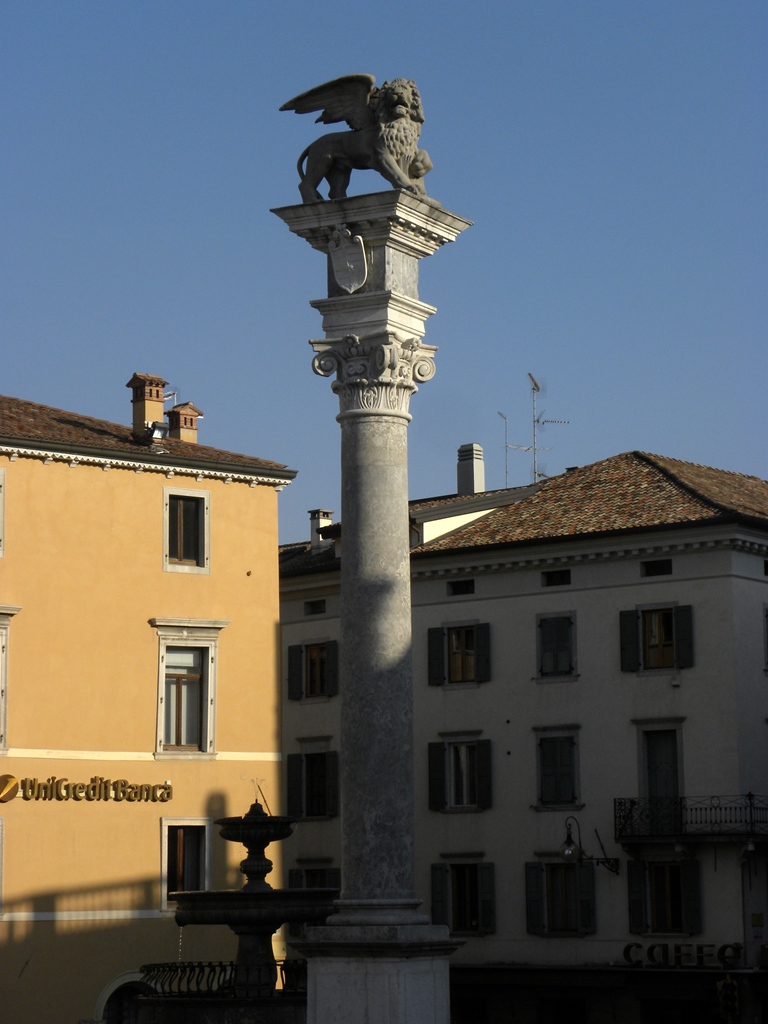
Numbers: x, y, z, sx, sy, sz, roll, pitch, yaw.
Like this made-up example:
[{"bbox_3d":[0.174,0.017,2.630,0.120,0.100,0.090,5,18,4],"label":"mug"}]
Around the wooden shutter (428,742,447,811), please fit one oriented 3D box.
[{"bbox_3d":[1.322,6.701,71.173,0.520,1.700,0.045,-7,-10,41],"label":"wooden shutter"}]

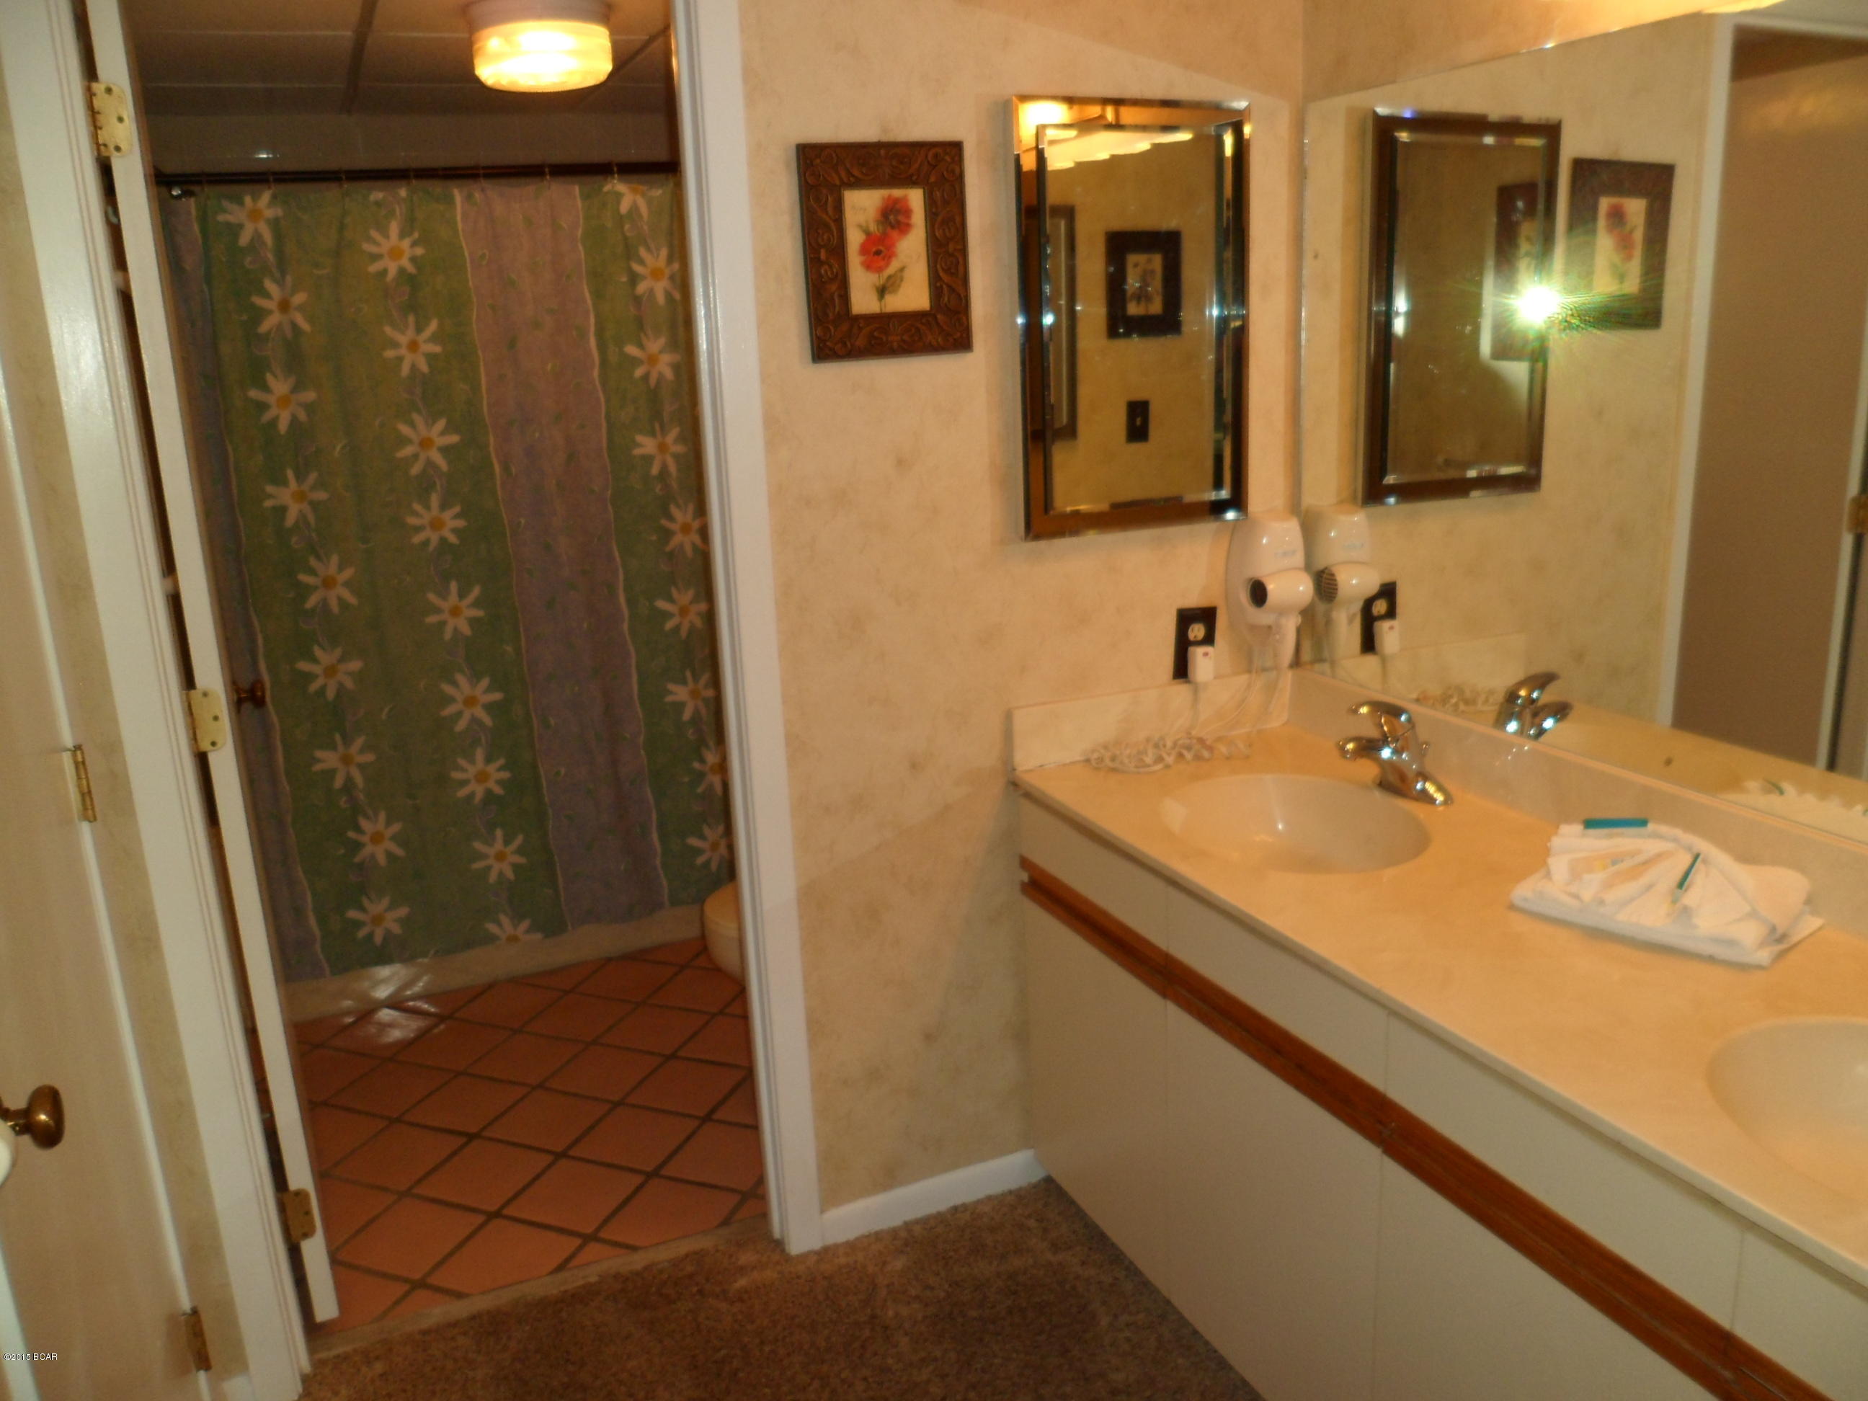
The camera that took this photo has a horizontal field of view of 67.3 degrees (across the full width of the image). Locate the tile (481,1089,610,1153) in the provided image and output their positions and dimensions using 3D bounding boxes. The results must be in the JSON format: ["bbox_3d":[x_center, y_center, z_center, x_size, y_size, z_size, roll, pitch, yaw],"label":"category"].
[{"bbox_3d":[-0.780,0.859,2.856,0.190,0.012,0.190,3,16,21],"label":"tile"}]

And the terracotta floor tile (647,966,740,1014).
[{"bbox_3d":[-0.565,0.709,3.402,0.190,0.012,0.190,3,16,21],"label":"terracotta floor tile"}]

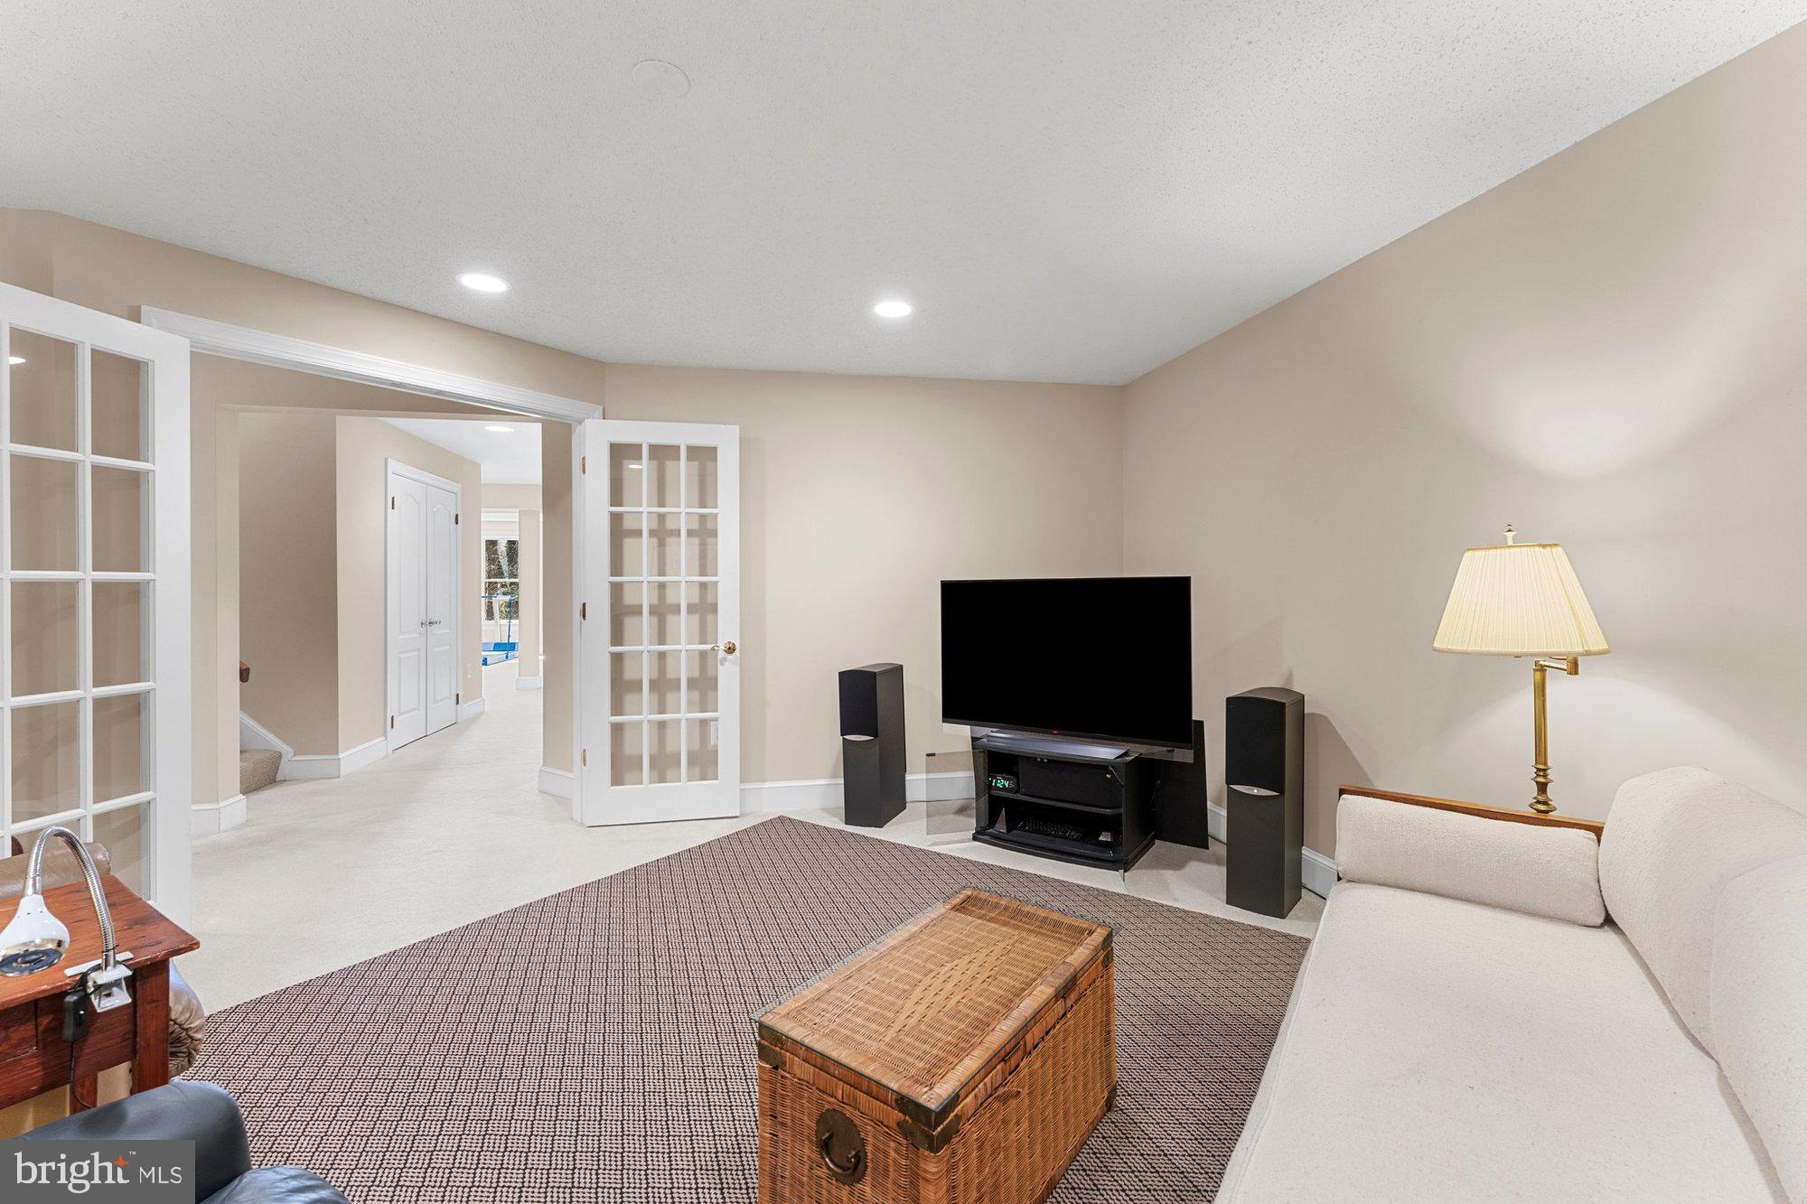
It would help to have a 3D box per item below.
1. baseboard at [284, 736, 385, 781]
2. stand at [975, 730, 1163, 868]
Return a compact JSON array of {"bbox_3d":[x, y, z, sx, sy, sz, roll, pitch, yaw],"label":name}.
[{"bbox_3d":[-3.816,1.058,4.779,0.310,0.140,0.650,0,1,-12],"label":"baseboard"},{"bbox_3d":[0.747,0.910,3.333,0.730,0.465,0.460,1,1,33],"label":"stand"}]

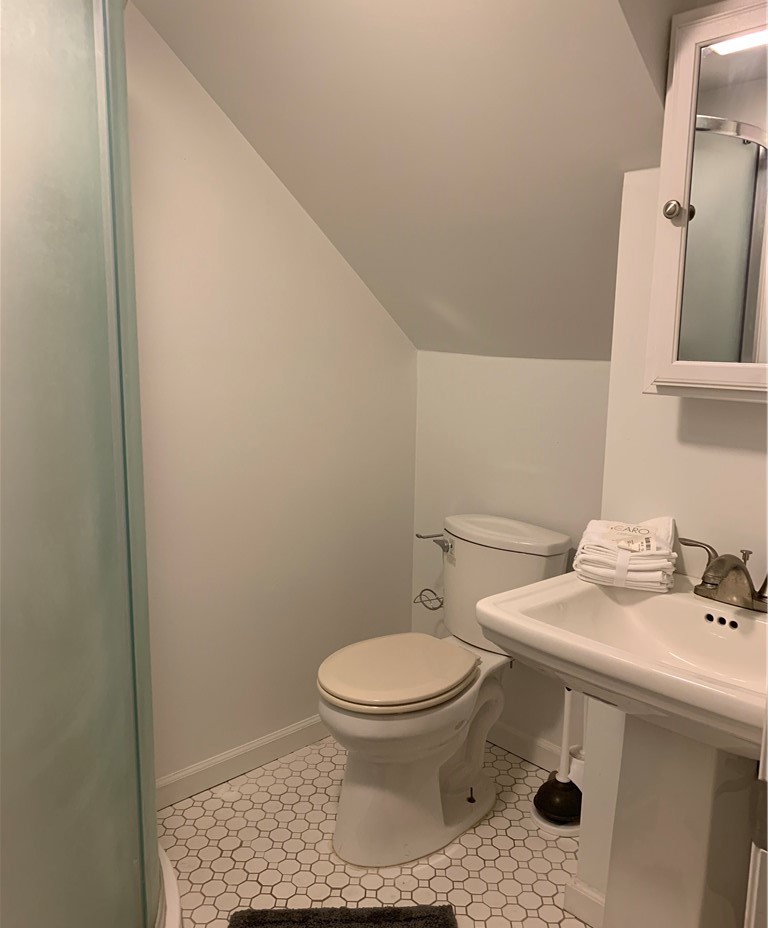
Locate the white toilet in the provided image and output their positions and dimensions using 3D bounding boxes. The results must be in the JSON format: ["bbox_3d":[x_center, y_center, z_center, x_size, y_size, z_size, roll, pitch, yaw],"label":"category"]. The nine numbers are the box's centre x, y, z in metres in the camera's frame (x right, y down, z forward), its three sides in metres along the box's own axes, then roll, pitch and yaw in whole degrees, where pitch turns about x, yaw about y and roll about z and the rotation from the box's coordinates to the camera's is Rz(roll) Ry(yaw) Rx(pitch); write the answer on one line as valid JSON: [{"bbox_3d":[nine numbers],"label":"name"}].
[{"bbox_3d":[0.112,0.554,1.984,0.688,0.733,0.395,-8,12,-43],"label":"white toilet"}]

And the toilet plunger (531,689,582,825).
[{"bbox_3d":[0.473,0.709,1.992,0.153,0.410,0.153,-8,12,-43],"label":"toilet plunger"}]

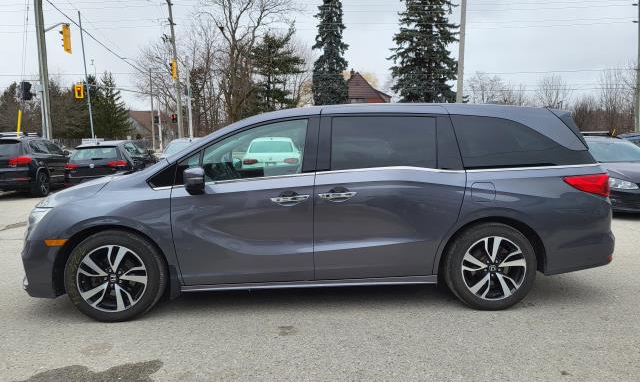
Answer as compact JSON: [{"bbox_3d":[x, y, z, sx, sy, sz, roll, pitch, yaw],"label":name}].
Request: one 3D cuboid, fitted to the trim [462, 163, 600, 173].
[{"bbox_3d":[1.722,-0.195,3.855,1.140,0.050,0.060,-1,7,-3],"label":"trim"}]

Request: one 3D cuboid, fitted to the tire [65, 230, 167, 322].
[{"bbox_3d":[-1.599,0.664,3.811,0.730,0.730,0.235,-1,7,-3],"label":"tire"}]

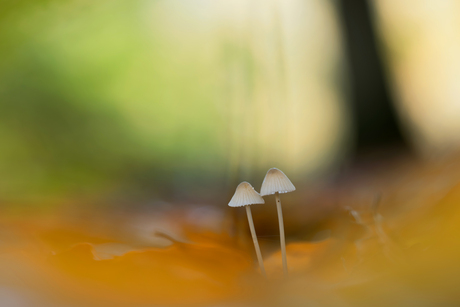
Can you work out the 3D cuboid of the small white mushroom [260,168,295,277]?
[{"bbox_3d":[0.019,0.026,0.500,0.013,0.041,0.013,-7,0,0],"label":"small white mushroom"}]

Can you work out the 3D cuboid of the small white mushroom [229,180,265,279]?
[{"bbox_3d":[0.008,0.029,0.500,0.014,0.036,0.014,-12,0,0],"label":"small white mushroom"}]

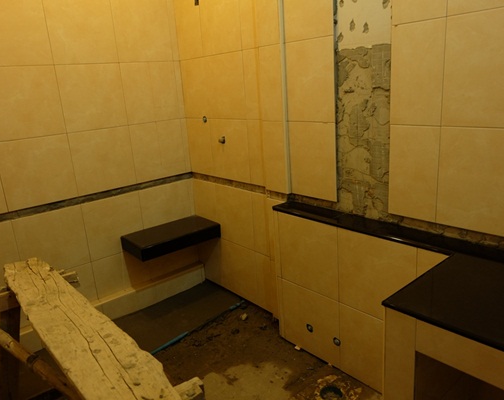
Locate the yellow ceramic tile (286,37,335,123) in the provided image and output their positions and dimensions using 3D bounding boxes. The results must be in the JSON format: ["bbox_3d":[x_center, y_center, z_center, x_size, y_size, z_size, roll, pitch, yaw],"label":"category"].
[{"bbox_3d":[0.287,-0.587,1.990,0.012,0.396,0.318,-17,20,-37],"label":"yellow ceramic tile"}]

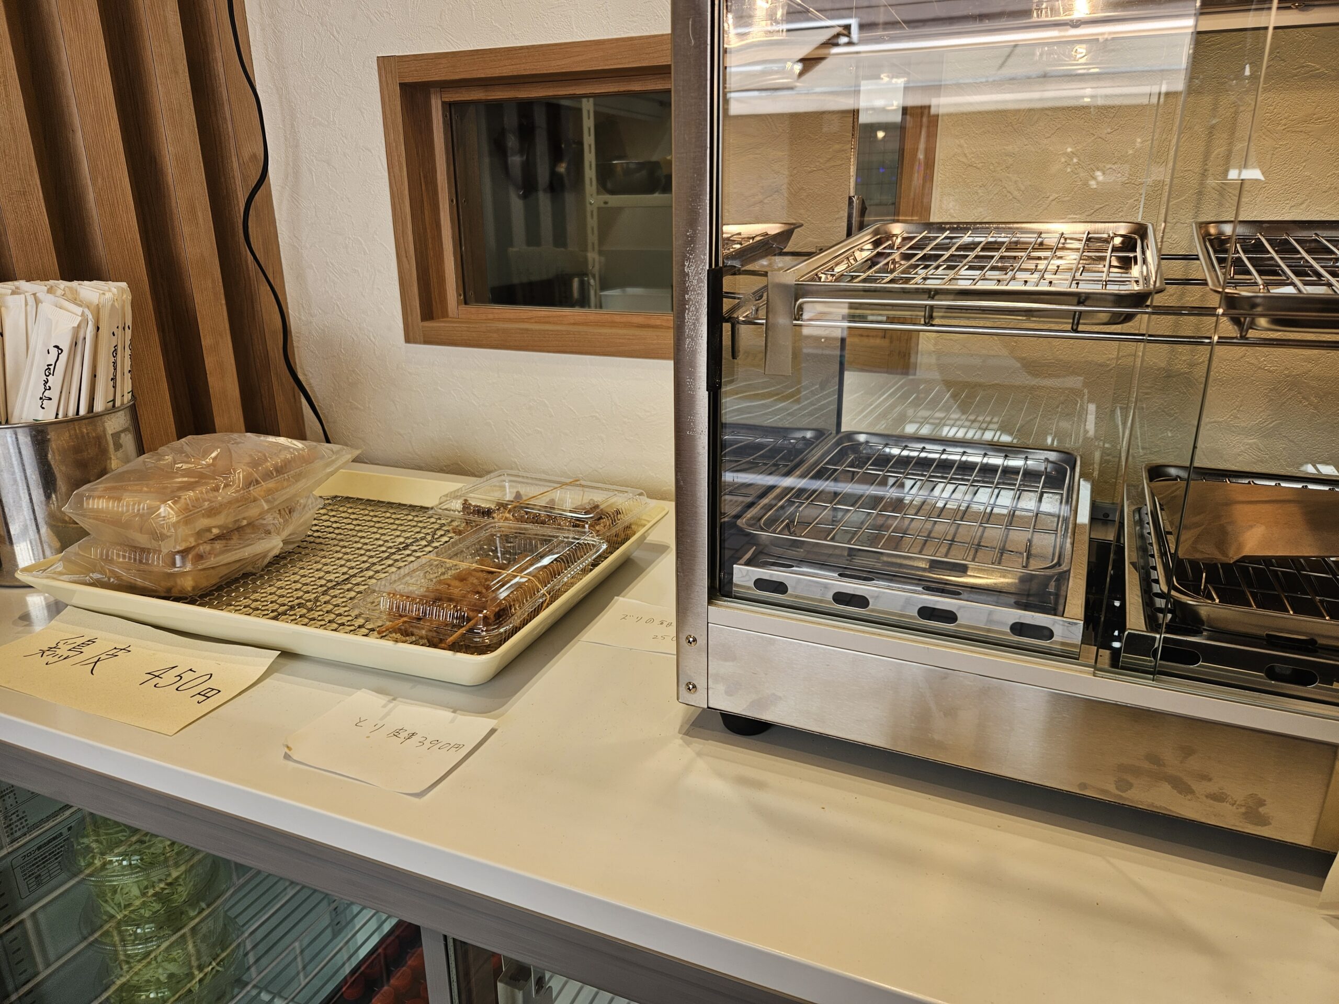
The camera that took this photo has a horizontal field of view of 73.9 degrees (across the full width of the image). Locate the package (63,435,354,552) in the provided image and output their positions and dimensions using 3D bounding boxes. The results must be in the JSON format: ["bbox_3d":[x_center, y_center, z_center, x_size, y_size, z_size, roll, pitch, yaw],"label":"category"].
[{"bbox_3d":[-0.379,-0.019,0.760,0.124,0.048,0.199,5,19,16],"label":"package"}]

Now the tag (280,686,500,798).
[{"bbox_3d":[-0.165,0.140,0.529,0.101,0.005,0.075,7,20,21],"label":"tag"}]

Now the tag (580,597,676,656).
[{"bbox_3d":[-0.007,0.093,0.666,0.102,0.004,0.076,6,20,18],"label":"tag"}]

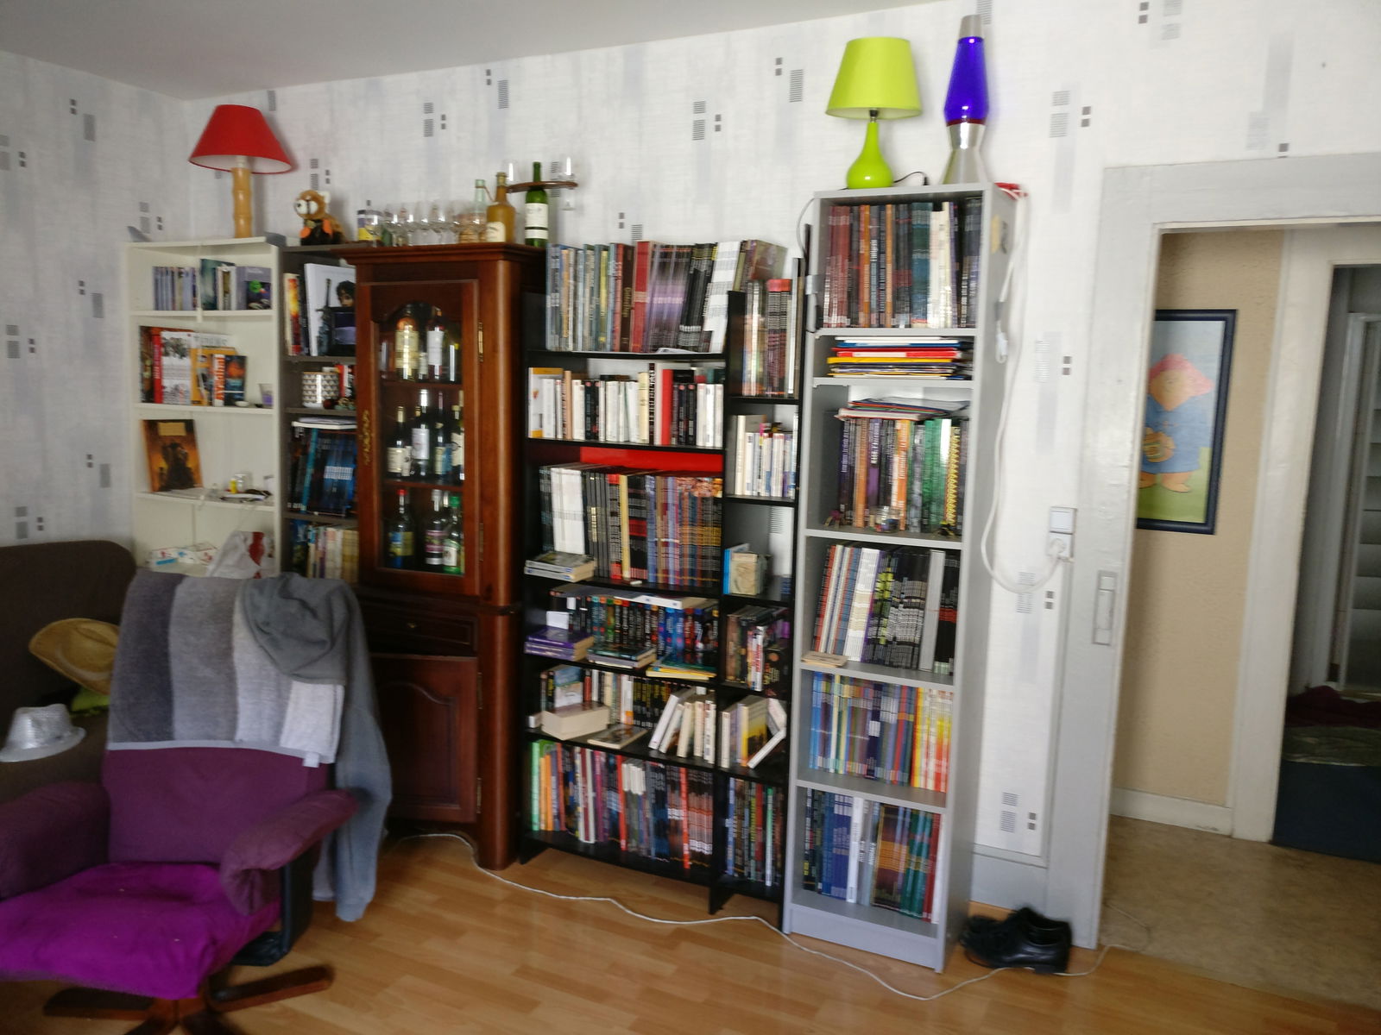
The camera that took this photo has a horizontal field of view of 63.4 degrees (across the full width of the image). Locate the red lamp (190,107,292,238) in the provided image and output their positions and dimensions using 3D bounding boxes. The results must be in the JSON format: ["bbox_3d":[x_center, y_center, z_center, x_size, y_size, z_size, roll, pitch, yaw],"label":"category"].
[{"bbox_3d":[-1.643,-1.253,4.091,0.355,0.465,0.355,5,8,27],"label":"red lamp"}]

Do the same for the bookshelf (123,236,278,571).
[{"bbox_3d":[-1.773,-0.054,4.364,0.790,1.985,0.285,5,8,27],"label":"bookshelf"}]

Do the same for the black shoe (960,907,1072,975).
[{"bbox_3d":[0.891,1.131,3.041,0.295,0.120,0.225,4,8,20],"label":"black shoe"}]

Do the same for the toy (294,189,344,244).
[{"bbox_3d":[-1.331,-1.069,4.007,0.165,0.205,0.170,6,8,30],"label":"toy"}]

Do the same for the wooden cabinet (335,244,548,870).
[{"bbox_3d":[-0.730,0.118,3.613,0.665,1.892,0.480,5,8,27],"label":"wooden cabinet"}]

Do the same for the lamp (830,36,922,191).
[{"bbox_3d":[0.480,-1.037,2.940,0.250,0.390,0.250,5,8,27],"label":"lamp"}]

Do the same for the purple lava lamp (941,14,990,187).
[{"bbox_3d":[0.709,-1.035,2.822,0.117,0.432,0.117,5,8,27],"label":"purple lava lamp"}]

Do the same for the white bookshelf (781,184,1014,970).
[{"bbox_3d":[0.562,0.166,3.038,0.453,2.016,0.305,5,8,27],"label":"white bookshelf"}]

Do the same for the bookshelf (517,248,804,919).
[{"bbox_3d":[-0.043,0.188,3.349,0.885,1.860,0.320,5,8,27],"label":"bookshelf"}]

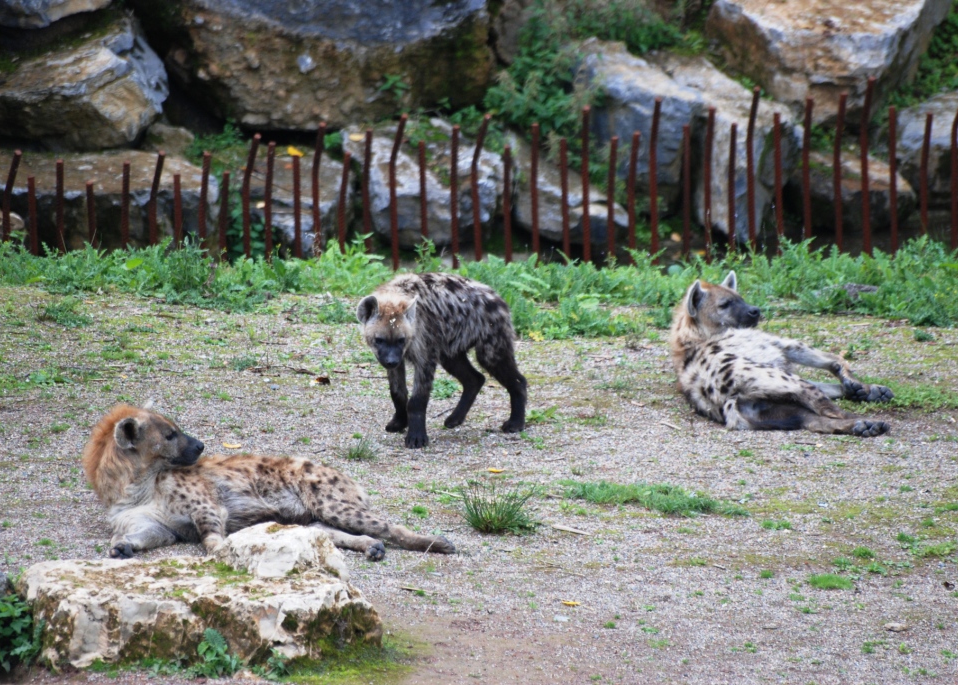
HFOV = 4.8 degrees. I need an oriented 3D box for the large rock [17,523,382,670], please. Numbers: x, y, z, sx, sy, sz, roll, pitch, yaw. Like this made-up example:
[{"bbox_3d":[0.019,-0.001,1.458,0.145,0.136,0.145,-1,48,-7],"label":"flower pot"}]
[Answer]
[{"bbox_3d":[-0.867,0.788,35.756,1.129,0.352,0.750,0,8,0],"label":"large rock"}]

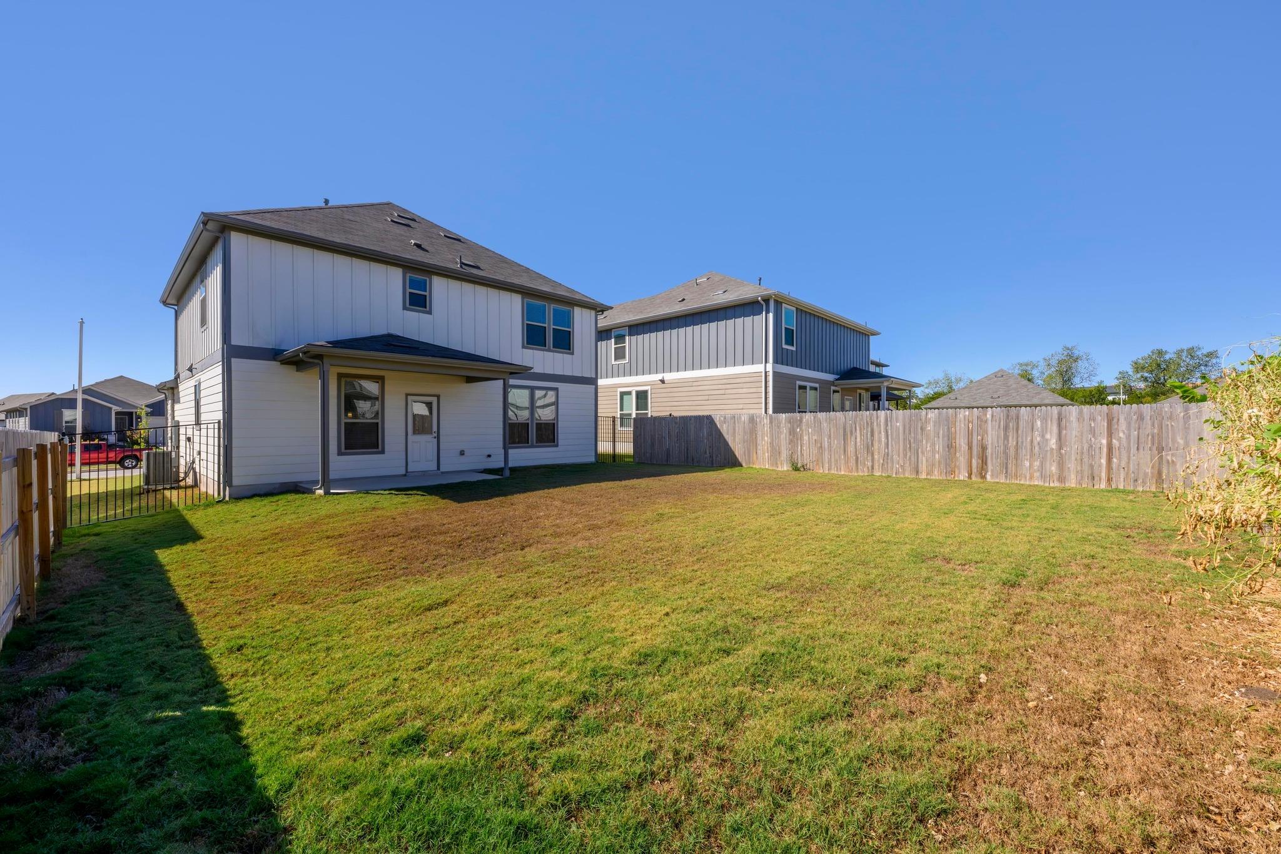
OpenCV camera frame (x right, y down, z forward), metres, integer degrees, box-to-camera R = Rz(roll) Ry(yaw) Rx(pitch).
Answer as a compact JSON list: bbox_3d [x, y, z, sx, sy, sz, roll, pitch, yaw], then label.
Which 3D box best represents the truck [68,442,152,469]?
[{"bbox_3d":[-37.800,2.030,34.400,2.030,1.920,5.850,0,1,43],"label":"truck"}]

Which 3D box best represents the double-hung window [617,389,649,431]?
[{"bbox_3d":[-0.310,-0.820,23.200,2.060,1.970,0.140,0,1,43],"label":"double-hung window"}]

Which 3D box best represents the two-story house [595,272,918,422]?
[{"bbox_3d":[3.070,-3.480,27.100,19.400,9.500,11.250,0,1,43],"label":"two-story house"}]

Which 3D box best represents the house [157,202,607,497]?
[{"bbox_3d":[-9.780,-3.160,18.600,17.700,9.650,11.250,0,1,43],"label":"house"}]

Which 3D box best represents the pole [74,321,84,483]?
[{"bbox_3d":[-32.600,-1.640,29.000,0.240,9.300,0.240,0,1,43],"label":"pole"}]

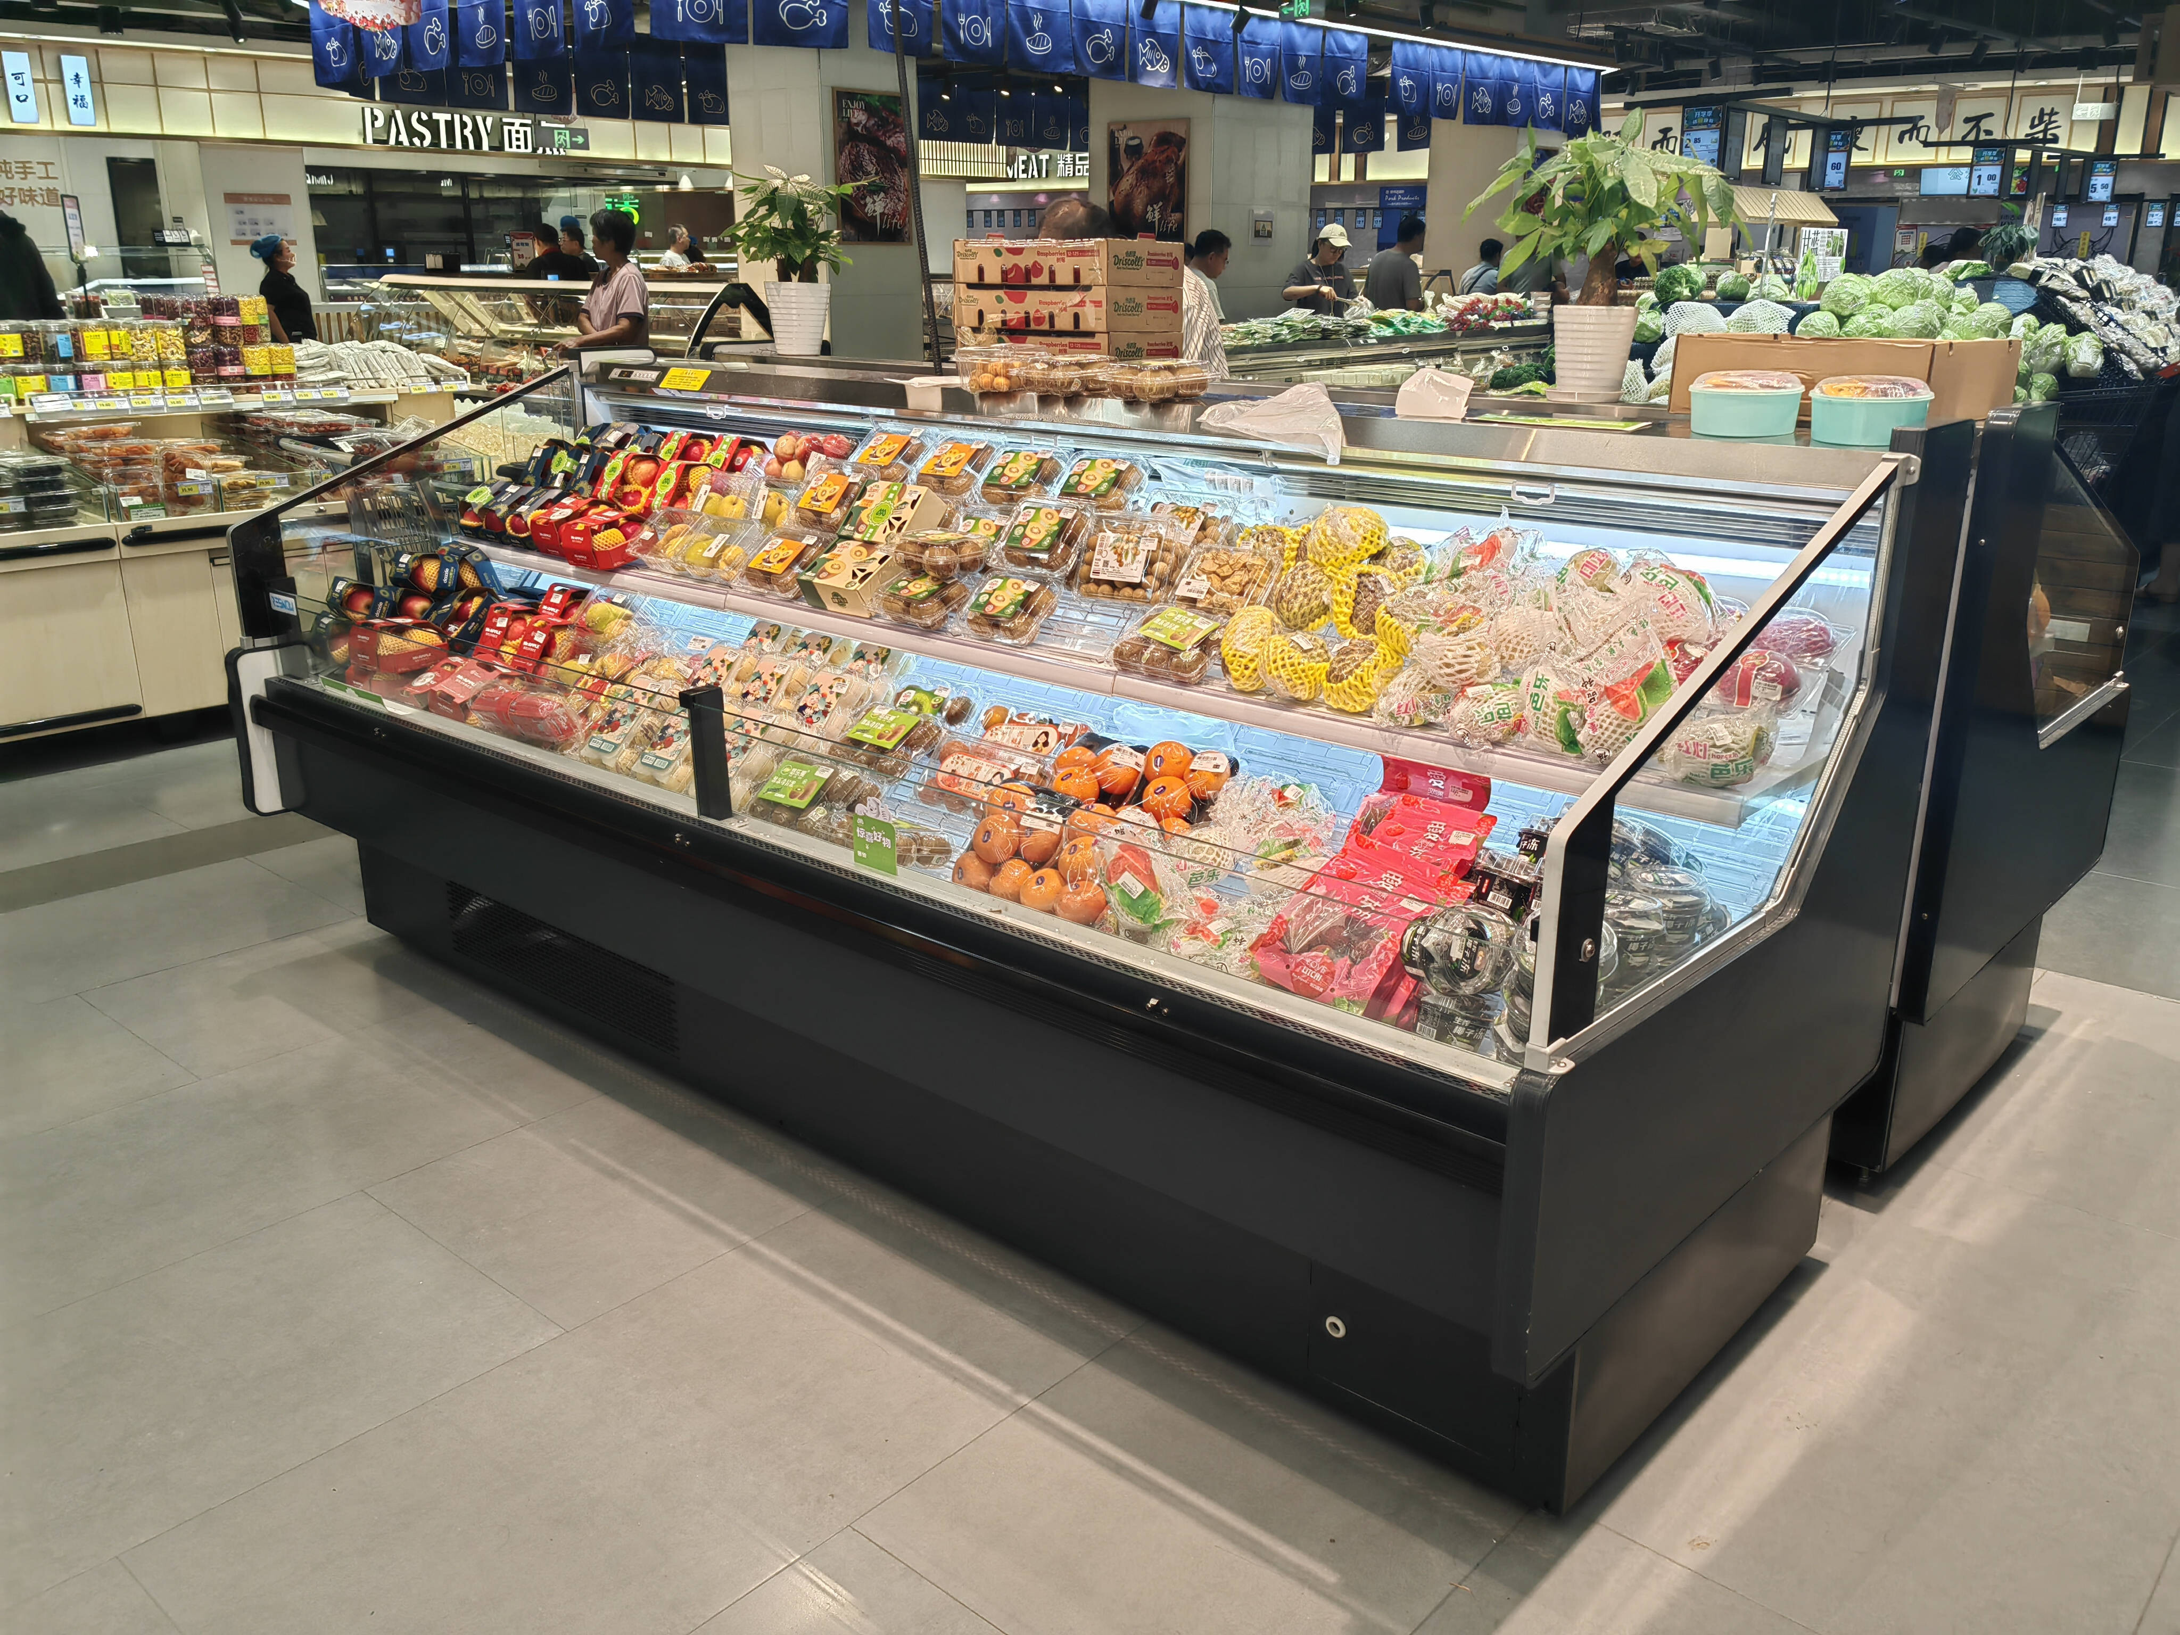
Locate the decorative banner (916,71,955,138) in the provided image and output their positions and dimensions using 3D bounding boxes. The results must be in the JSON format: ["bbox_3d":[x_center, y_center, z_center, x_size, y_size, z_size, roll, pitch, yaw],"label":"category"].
[{"bbox_3d":[-1.095,-4.998,11.998,0.020,0.400,0.345,16,23,40],"label":"decorative banner"}]

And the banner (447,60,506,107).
[{"bbox_3d":[-3.594,-4.360,9.945,0.020,0.400,0.345,16,23,40],"label":"banner"}]

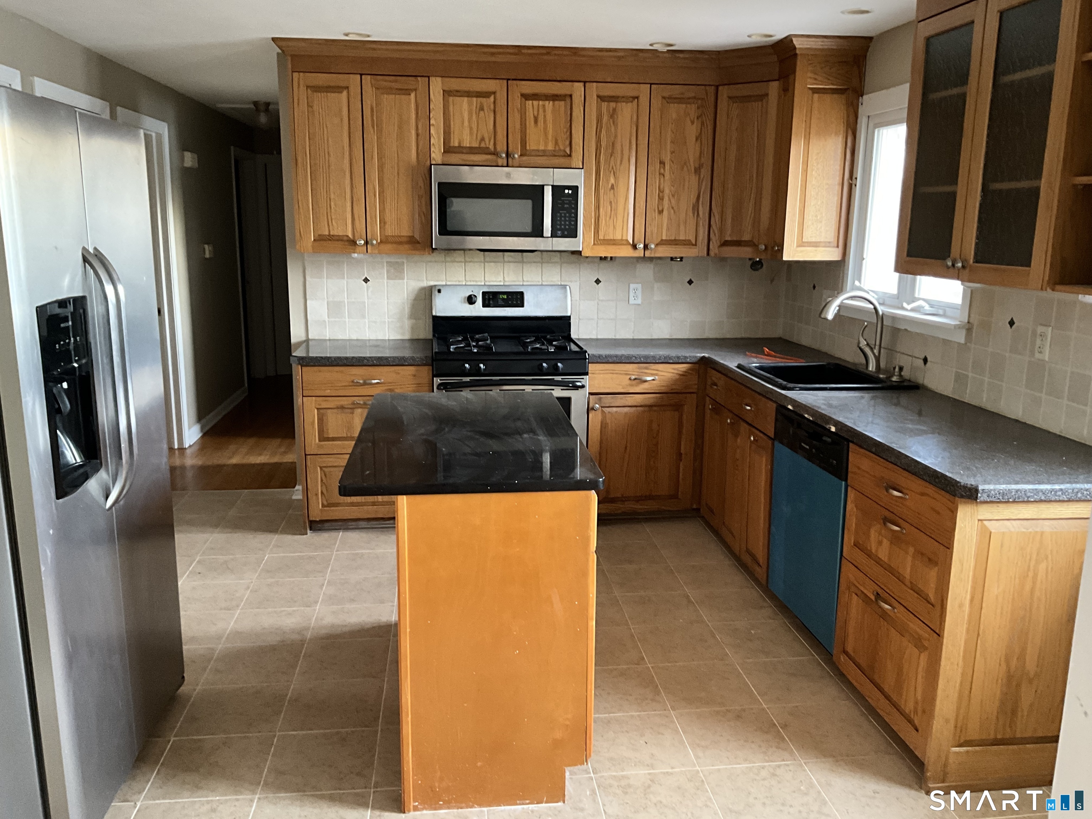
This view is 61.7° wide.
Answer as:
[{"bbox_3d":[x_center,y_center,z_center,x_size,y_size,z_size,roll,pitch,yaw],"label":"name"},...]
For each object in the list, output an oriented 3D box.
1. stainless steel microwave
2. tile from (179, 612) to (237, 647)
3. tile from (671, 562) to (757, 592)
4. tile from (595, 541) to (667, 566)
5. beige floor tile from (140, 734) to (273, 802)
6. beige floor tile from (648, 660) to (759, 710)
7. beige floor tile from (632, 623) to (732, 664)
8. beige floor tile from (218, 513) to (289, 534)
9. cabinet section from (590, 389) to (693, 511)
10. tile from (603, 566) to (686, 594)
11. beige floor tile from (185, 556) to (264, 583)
[{"bbox_3d":[-0.209,-1.052,4.798,0.760,0.415,0.390,-1,12,-6],"label":"stainless steel microwave"},{"bbox_3d":[-1.391,0.863,3.566,0.310,0.010,0.310,-1,12,-6],"label":"tile"},{"bbox_3d":[0.744,0.744,4.032,0.305,0.010,0.305,-1,12,-6],"label":"tile"},{"bbox_3d":[0.412,0.698,4.381,0.310,0.010,0.310,-1,12,-6],"label":"tile"},{"bbox_3d":[-0.952,1.024,2.612,0.305,0.010,0.305,-1,12,-6],"label":"beige floor tile"},{"bbox_3d":[0.538,0.934,3.083,0.305,0.010,0.305,-1,12,-6],"label":"beige floor tile"},{"bbox_3d":[0.516,0.893,3.465,0.310,0.010,0.310,-1,12,-6],"label":"beige floor tile"},{"bbox_3d":[-1.499,0.591,4.691,0.305,0.010,0.305,-1,12,-6],"label":"beige floor tile"},{"bbox_3d":[0.462,0.172,4.987,0.555,0.624,0.550,-1,12,-6],"label":"cabinet section"},{"bbox_3d":[0.447,0.763,4.076,0.310,0.010,0.310,-1,12,-6],"label":"tile"},{"bbox_3d":[-1.433,0.718,4.094,0.305,0.010,0.305,-1,12,-6],"label":"beige floor tile"}]

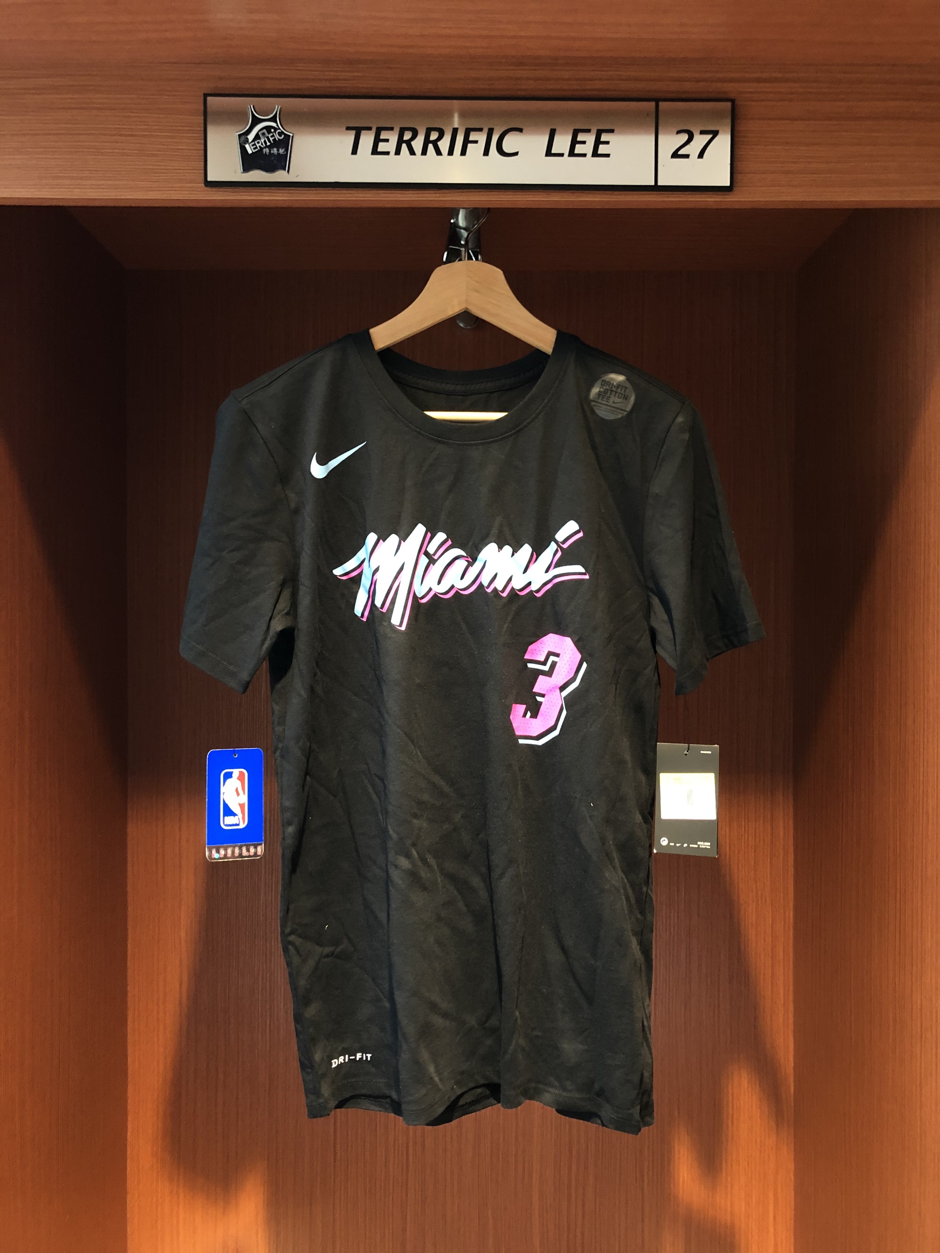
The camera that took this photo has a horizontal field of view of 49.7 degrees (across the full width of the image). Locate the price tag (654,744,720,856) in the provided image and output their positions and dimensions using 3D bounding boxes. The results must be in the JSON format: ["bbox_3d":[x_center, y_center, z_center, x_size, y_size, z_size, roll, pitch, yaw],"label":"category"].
[{"bbox_3d":[0.202,0.161,0.940,0.058,0.103,0.003,1,0,9],"label":"price tag"}]

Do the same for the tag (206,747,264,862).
[{"bbox_3d":[-0.217,0.165,0.940,0.053,0.103,0.003,0,0,-9],"label":"tag"}]

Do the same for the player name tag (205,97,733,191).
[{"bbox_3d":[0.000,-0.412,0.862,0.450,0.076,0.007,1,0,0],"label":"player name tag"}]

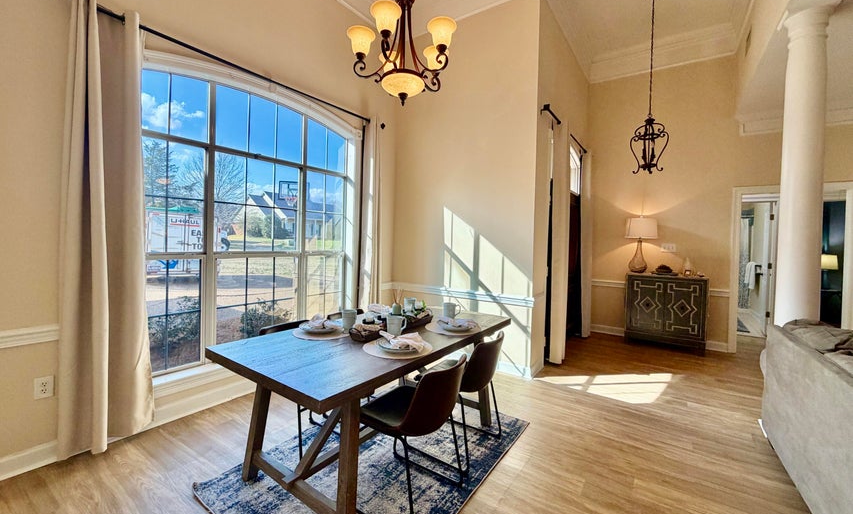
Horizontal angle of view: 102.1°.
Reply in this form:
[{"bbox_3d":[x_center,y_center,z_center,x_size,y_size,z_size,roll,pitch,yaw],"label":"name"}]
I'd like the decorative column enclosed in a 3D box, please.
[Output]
[{"bbox_3d":[2.595,-0.178,2.398,0.243,2.943,0.243,2,3,35],"label":"decorative column"}]

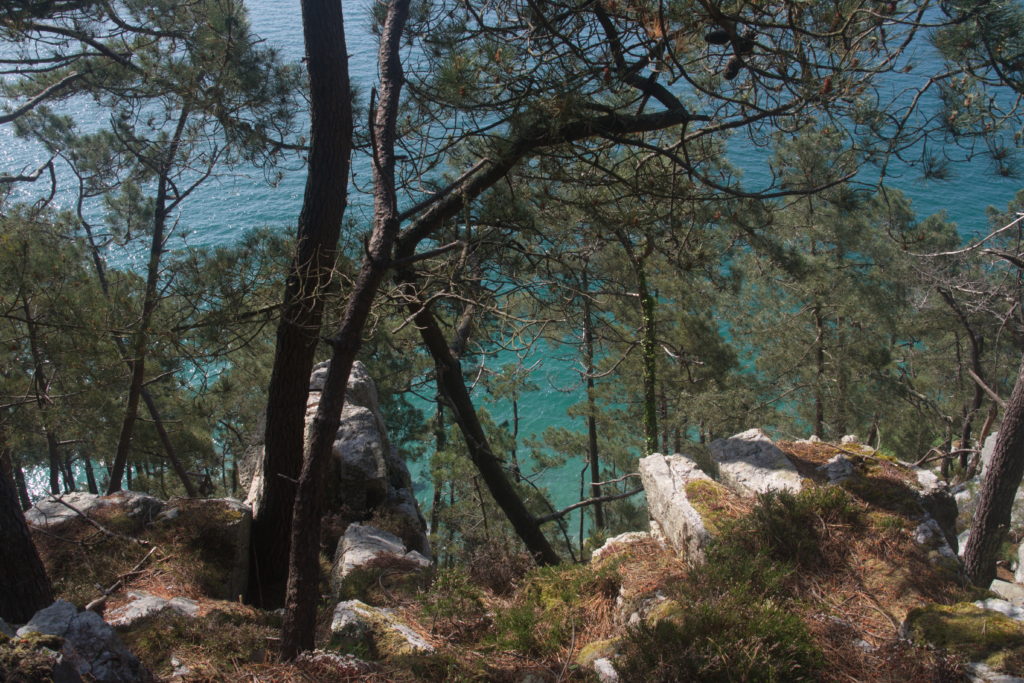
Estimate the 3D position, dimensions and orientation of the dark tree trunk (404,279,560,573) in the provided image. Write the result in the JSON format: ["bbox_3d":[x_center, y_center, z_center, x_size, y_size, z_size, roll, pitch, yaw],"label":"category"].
[{"bbox_3d":[-0.256,0.768,7.991,0.340,2.910,0.300,-26,18,-4],"label":"dark tree trunk"}]

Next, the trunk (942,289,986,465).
[{"bbox_3d":[5.422,0.483,11.272,0.580,2.360,0.360,0,22,26],"label":"trunk"}]

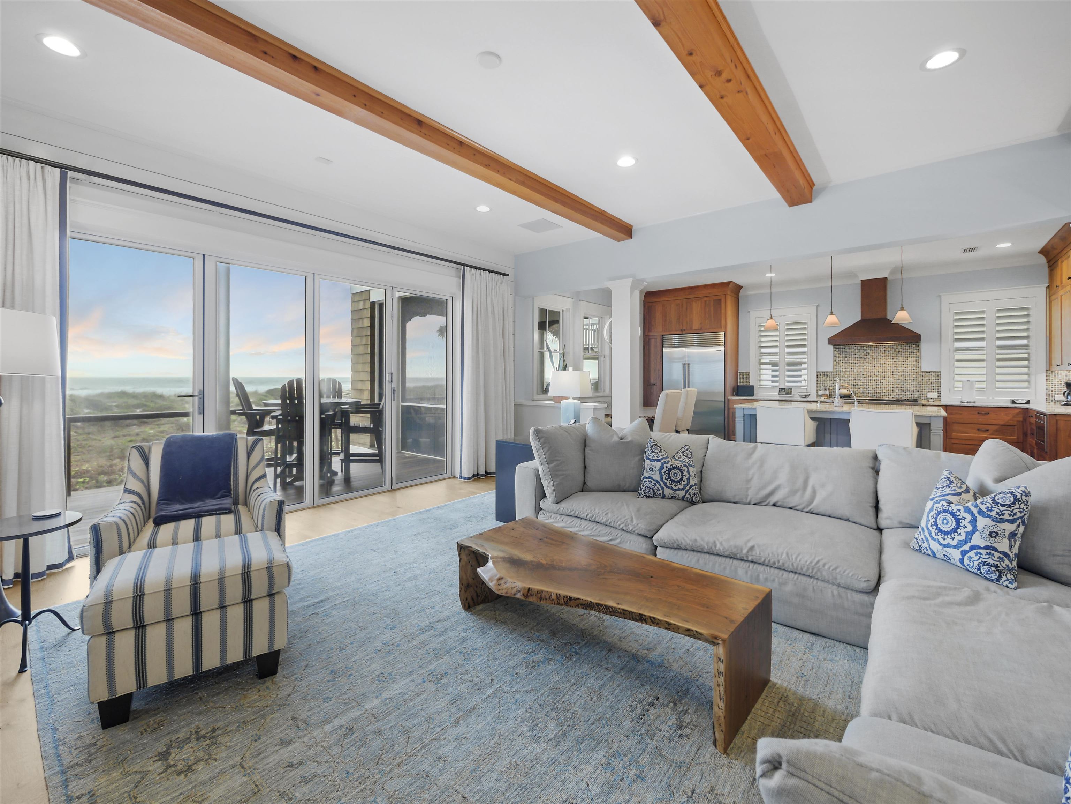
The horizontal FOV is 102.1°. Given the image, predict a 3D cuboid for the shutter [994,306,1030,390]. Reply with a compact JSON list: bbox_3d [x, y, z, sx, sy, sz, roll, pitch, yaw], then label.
[{"bbox_3d":[6.941,-0.770,6.305,0.377,1.212,0.060,1,2,39],"label":"shutter"}]

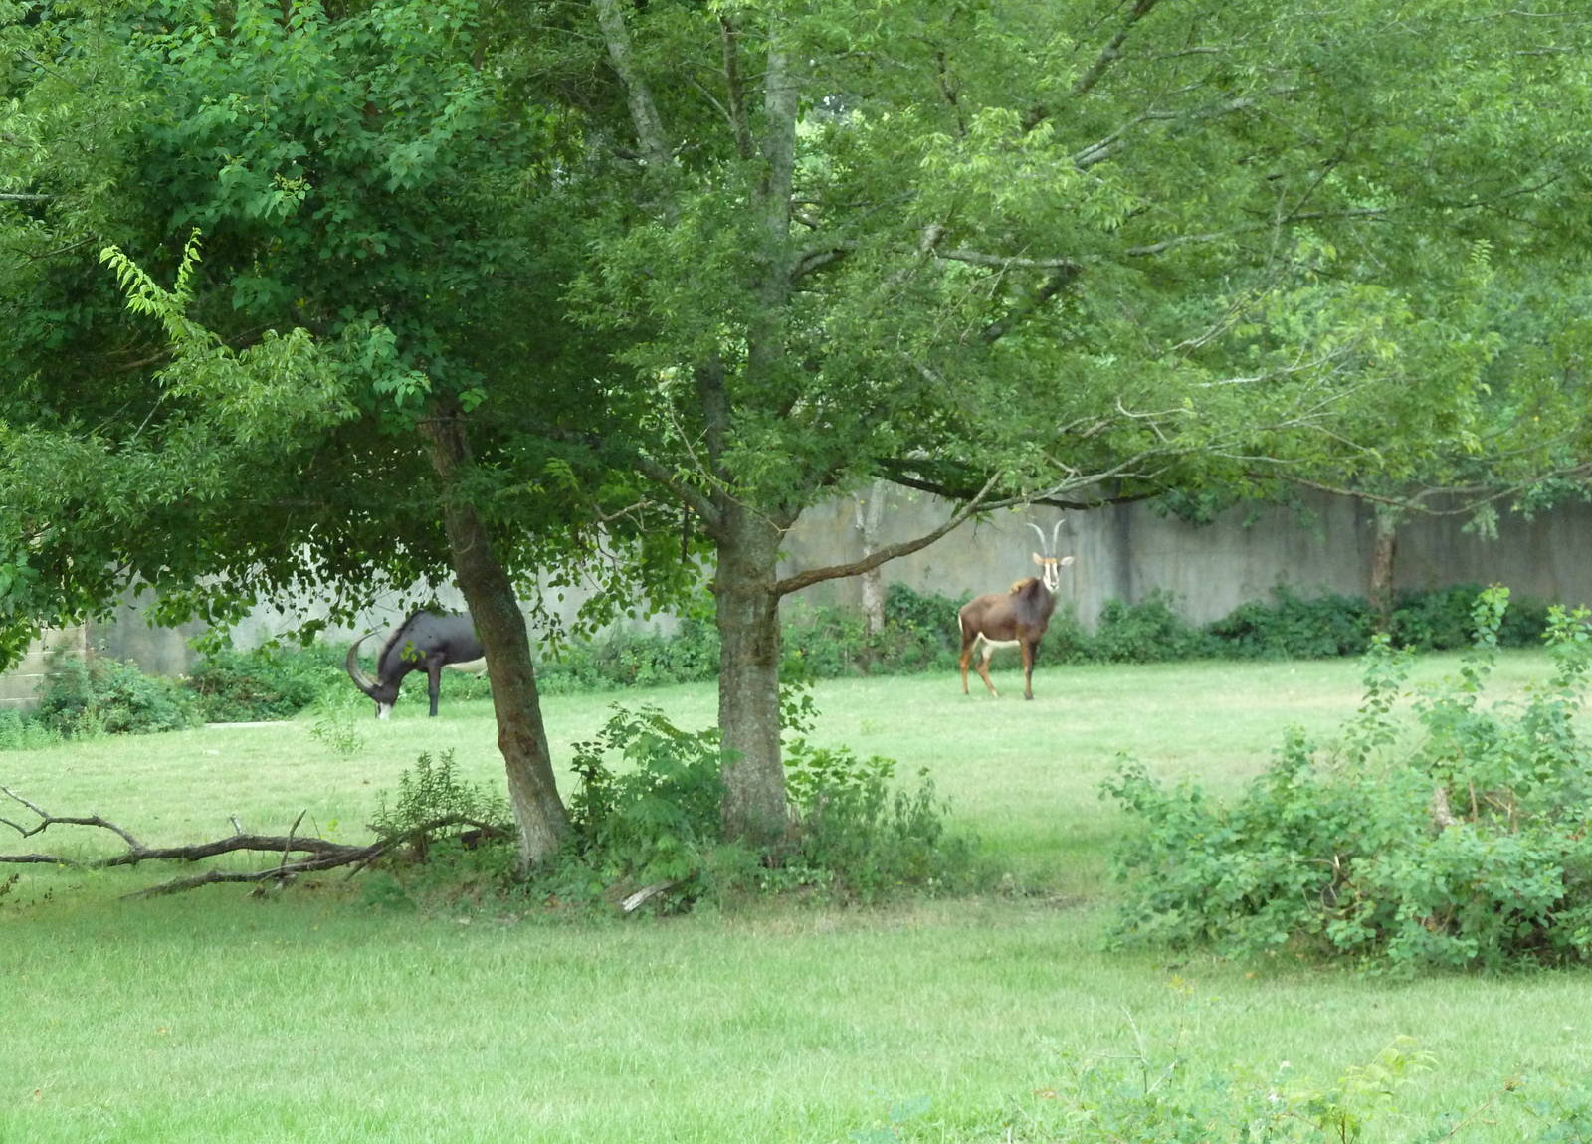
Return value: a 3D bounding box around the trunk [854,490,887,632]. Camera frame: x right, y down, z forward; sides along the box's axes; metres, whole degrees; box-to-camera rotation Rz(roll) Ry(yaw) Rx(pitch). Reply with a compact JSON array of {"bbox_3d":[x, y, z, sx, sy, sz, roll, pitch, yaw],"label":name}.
[{"bbox_3d":[0.897,-0.098,58.000,0.340,1.920,0.340,0,1,0],"label":"trunk"}]

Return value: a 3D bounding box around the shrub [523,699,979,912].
[{"bbox_3d":[-0.243,1.281,26.000,2.450,1.080,1.800,0,1,0],"label":"shrub"}]

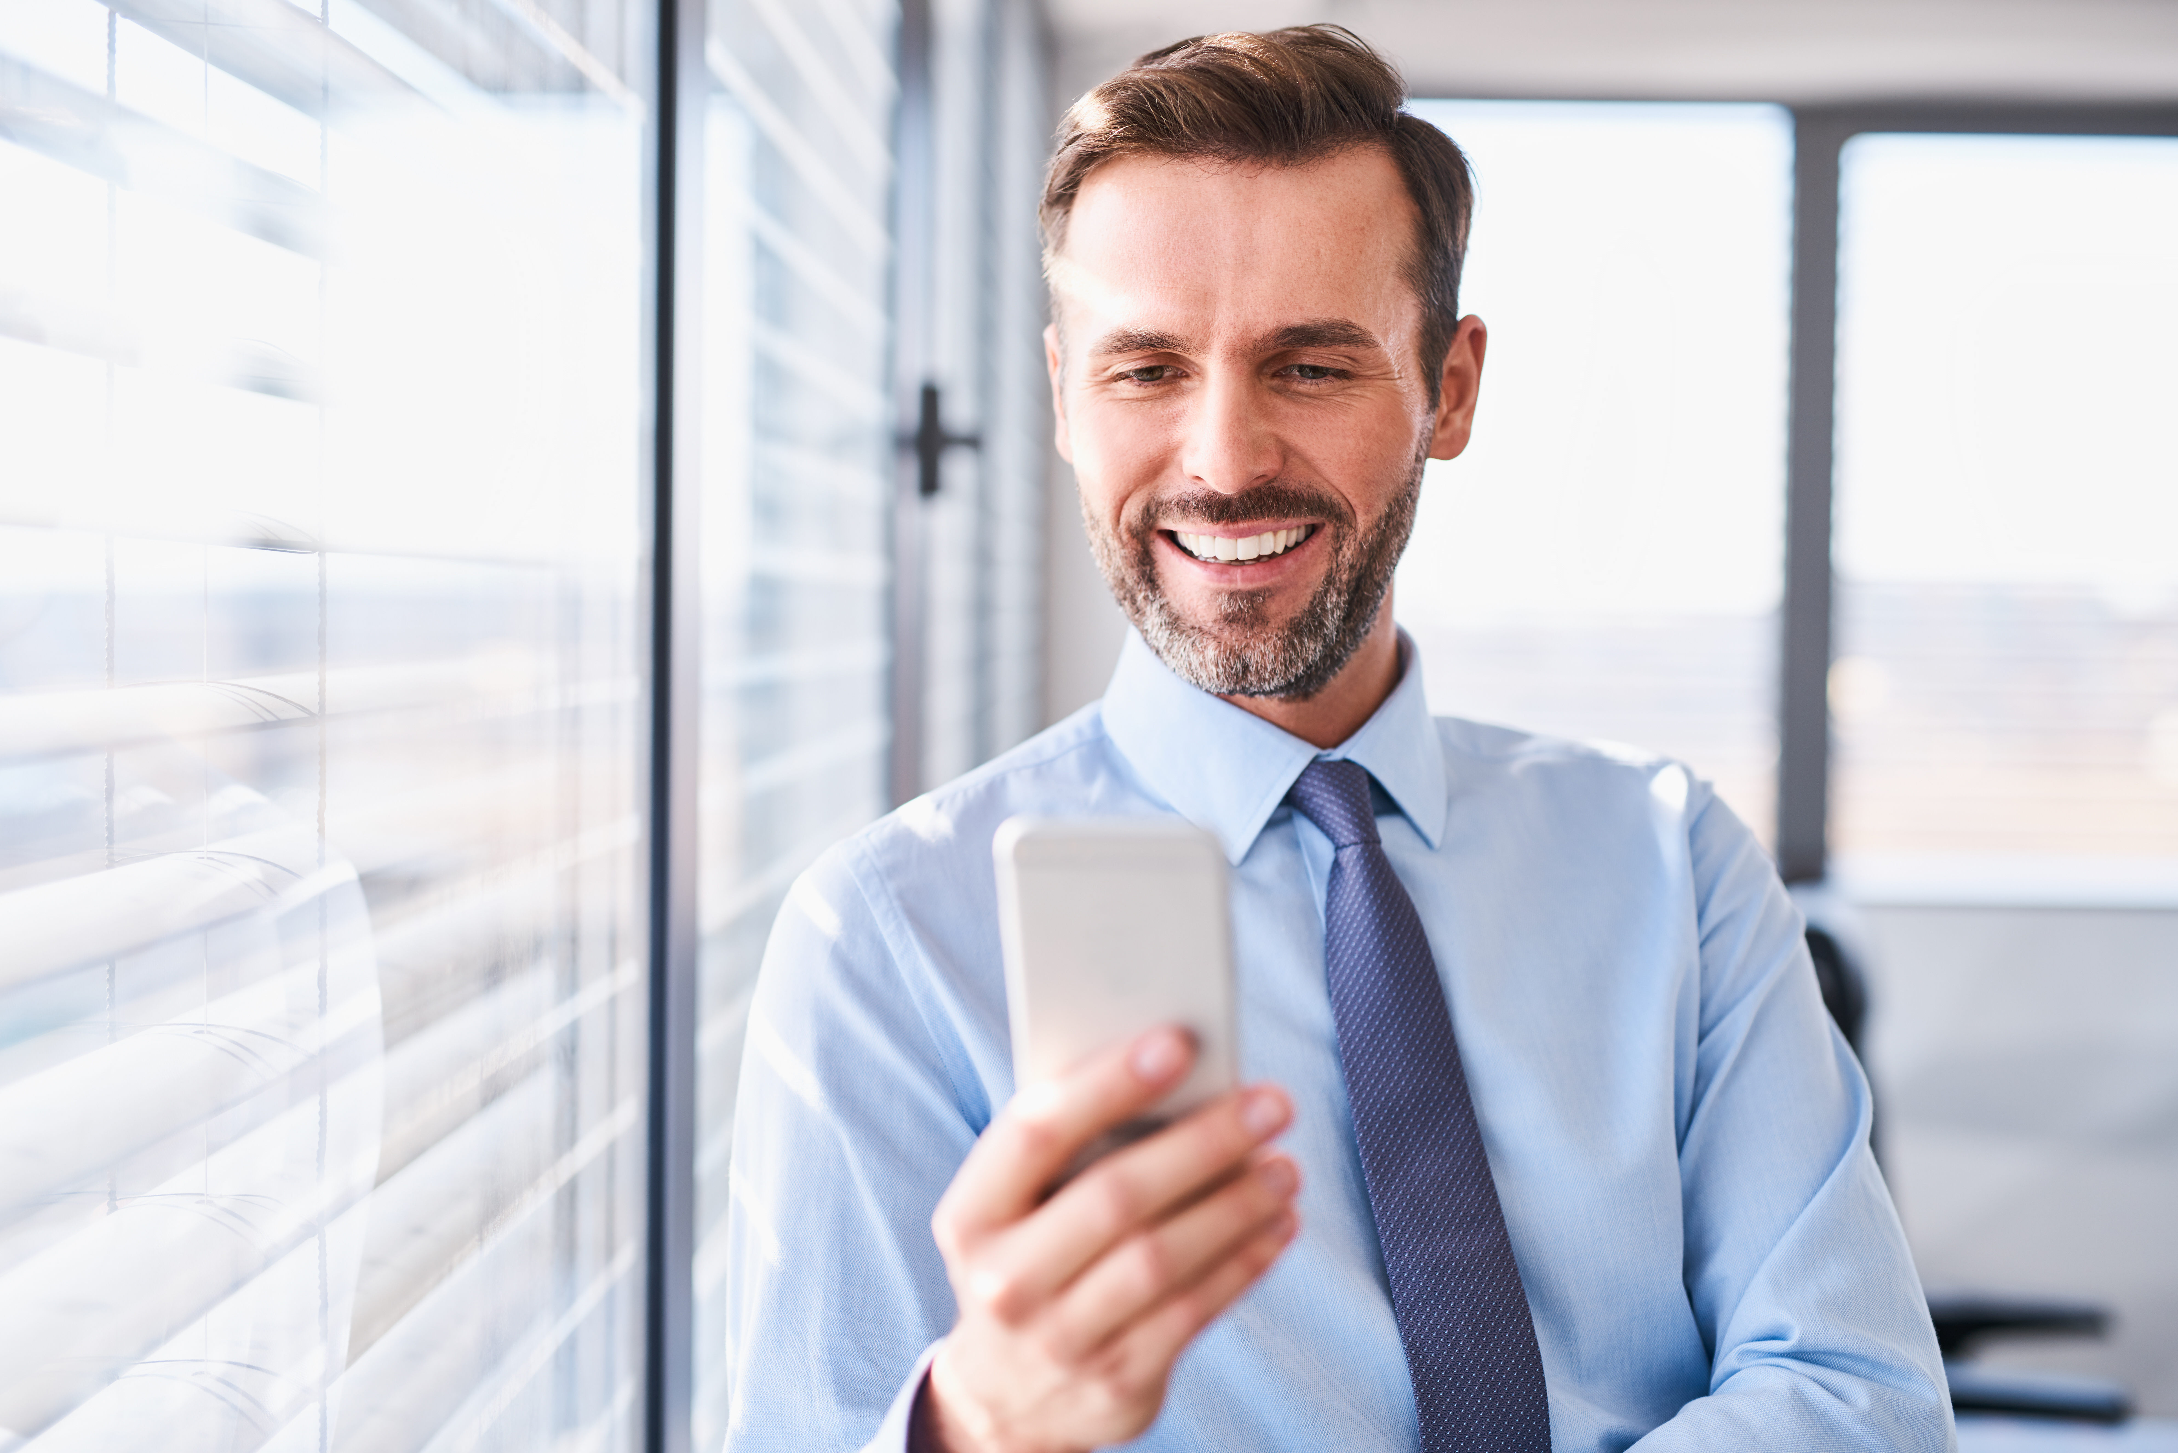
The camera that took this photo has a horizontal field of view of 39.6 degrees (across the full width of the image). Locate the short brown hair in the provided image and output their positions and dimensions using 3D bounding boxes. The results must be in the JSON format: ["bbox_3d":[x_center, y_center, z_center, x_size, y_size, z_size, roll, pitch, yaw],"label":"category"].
[{"bbox_3d":[0.073,-0.200,1.265,0.174,0.178,0.195,-2,8,11],"label":"short brown hair"}]

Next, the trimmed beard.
[{"bbox_3d":[0.064,-0.064,1.197,0.138,0.108,0.100,-2,8,11],"label":"trimmed beard"}]

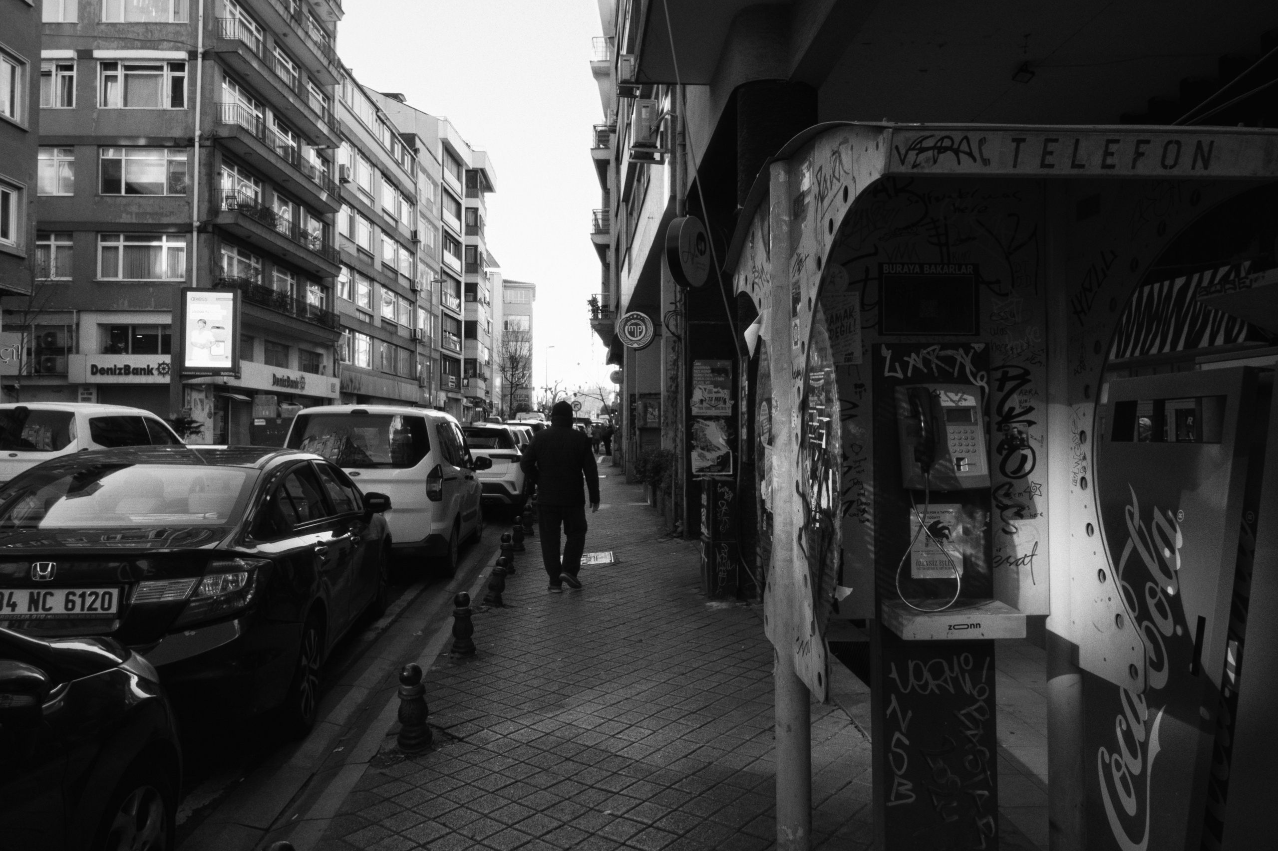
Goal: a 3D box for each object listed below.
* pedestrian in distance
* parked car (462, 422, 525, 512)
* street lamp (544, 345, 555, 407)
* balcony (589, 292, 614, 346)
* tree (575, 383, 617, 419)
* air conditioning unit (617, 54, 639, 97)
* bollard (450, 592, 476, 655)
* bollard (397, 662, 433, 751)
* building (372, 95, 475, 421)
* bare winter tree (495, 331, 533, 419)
[{"bbox_3d":[-0.720,0.652,7.780,0.700,1.720,0.520,0,-1,-3],"label":"pedestrian in distance"},{"bbox_3d":[-2.970,0.730,16.500,1.840,1.610,4.420,0,-1,-3],"label":"parked car"},{"bbox_3d":[-8.700,-2.930,84.000,0.950,9.700,0.350,0,-1,0],"label":"street lamp"},{"bbox_3d":[-1.180,-4.090,32.400,0.850,1.120,4.800,0,-1,3],"label":"balcony"},{"bbox_3d":[-2.500,-0.600,50.000,2.500,4.100,2.400,0,-1,3],"label":"tree"},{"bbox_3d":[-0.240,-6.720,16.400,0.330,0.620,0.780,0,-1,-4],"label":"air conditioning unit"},{"bbox_3d":[-1.180,1.317,5.720,0.160,0.400,0.160,0,-1,0],"label":"bollard"},{"bbox_3d":[-1.075,1.333,4.060,0.163,0.400,0.163,0,-1,0],"label":"bollard"},{"bbox_3d":[-18.700,-10.700,62.500,11.000,24.800,9.000,0,-1,1],"label":"building"},{"bbox_3d":[-9.880,-3.150,68.000,2.900,9.800,2.900,0,-1,0],"label":"bare winter tree"}]

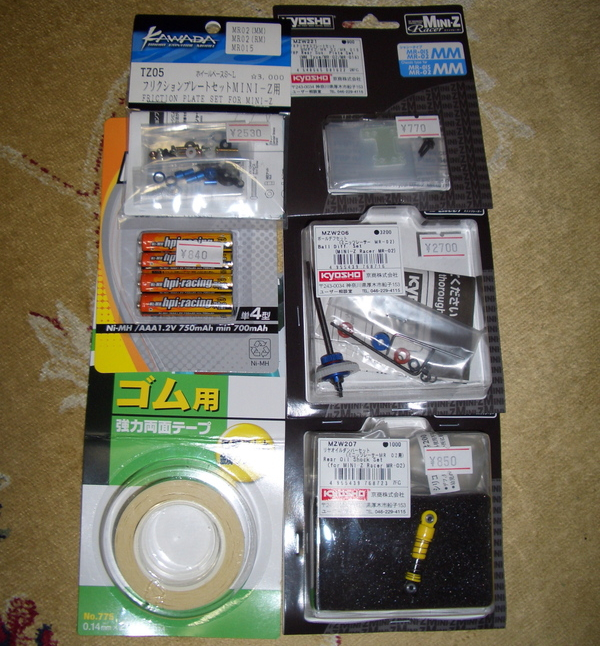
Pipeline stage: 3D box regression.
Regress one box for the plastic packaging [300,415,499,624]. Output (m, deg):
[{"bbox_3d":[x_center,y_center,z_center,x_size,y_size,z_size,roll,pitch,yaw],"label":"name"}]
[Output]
[{"bbox_3d":[0.045,0.088,0.367,0.084,0.018,0.091,2,79,-5],"label":"plastic packaging"}]

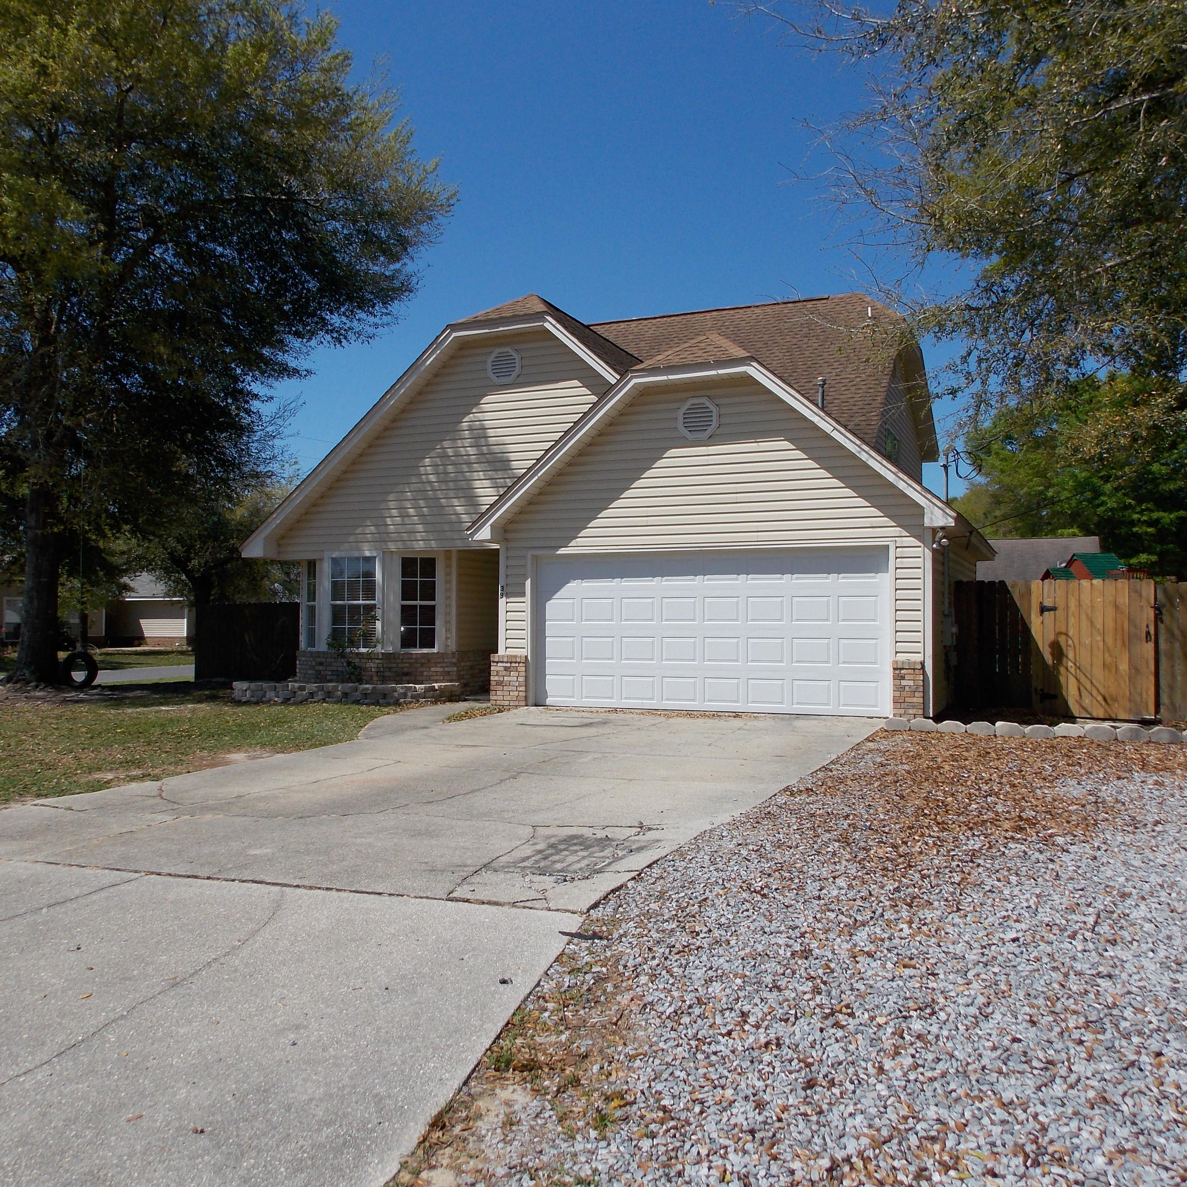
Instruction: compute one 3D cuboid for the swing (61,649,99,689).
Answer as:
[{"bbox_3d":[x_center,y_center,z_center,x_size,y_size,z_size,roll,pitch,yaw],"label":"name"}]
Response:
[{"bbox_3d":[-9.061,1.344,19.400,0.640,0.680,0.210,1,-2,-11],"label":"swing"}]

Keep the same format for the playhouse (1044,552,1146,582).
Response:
[{"bbox_3d":[13.250,0.527,29.000,2.800,3.200,2.200,1,-2,-17],"label":"playhouse"}]

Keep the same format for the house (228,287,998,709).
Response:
[{"bbox_3d":[1.473,-2.203,21.497,12.000,8.050,13.400,-1,-2,23],"label":"house"}]

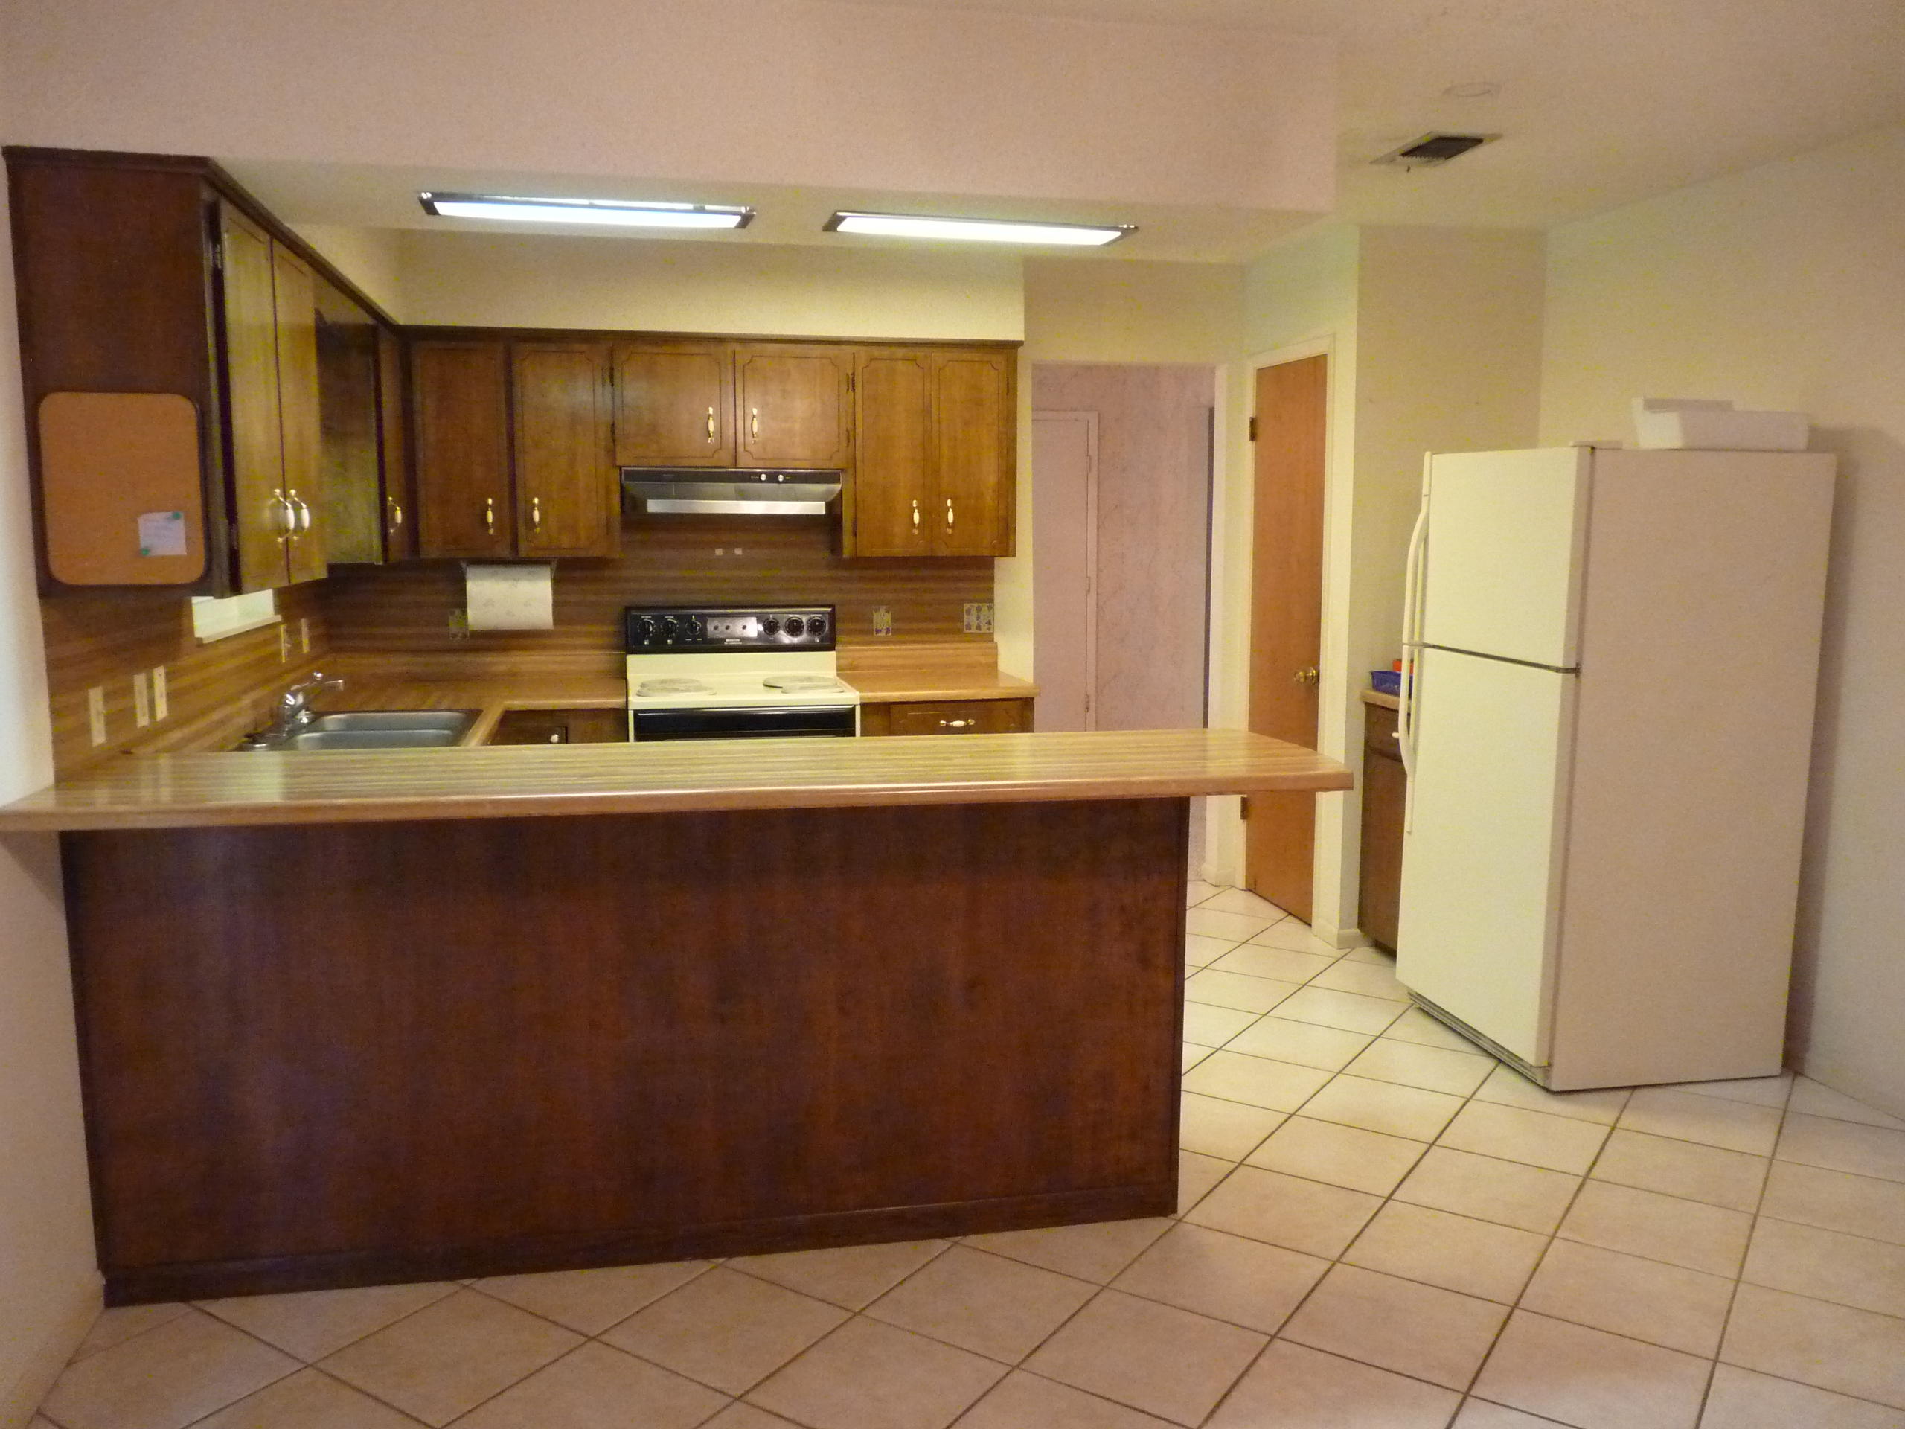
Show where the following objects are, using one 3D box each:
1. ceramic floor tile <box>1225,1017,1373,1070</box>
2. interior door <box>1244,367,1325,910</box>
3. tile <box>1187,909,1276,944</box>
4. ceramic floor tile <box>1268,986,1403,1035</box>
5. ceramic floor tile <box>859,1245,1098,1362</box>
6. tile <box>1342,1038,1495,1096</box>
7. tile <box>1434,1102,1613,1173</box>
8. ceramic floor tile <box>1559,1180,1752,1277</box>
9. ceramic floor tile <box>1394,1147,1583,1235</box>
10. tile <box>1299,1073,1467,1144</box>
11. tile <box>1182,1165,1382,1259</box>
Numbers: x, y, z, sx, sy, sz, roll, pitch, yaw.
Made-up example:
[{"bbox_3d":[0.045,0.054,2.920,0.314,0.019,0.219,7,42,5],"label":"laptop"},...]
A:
[{"bbox_3d":[0.983,0.935,4.199,0.333,0.010,0.333,4,8,33],"label":"ceramic floor tile"},{"bbox_3d":[1.261,-0.279,5.576,0.036,2.035,0.605,-1,7,-12],"label":"interior door"},{"bbox_3d":[0.968,0.775,5.404,0.331,0.010,0.331,5,8,33],"label":"tile"},{"bbox_3d":[1.168,0.900,4.483,0.333,0.010,0.333,4,8,33],"label":"ceramic floor tile"},{"bbox_3d":[0.061,1.104,2.799,0.331,0.010,0.331,4,8,33],"label":"ceramic floor tile"},{"bbox_3d":[1.269,0.957,4.015,0.333,0.010,0.333,4,8,33],"label":"tile"},{"bbox_3d":[1.367,1.012,3.554,0.331,0.010,0.331,4,8,33],"label":"tile"},{"bbox_3d":[1.465,1.068,3.089,0.331,0.010,0.331,4,8,33],"label":"ceramic floor tile"},{"bbox_3d":[1.175,1.042,3.259,0.331,0.010,0.331,5,8,33],"label":"ceramic floor tile"},{"bbox_3d":[1.083,0.991,3.735,0.333,0.010,0.333,4,8,33],"label":"tile"},{"bbox_3d":[0.714,1.058,3.176,0.331,0.010,0.331,4,8,33],"label":"tile"}]

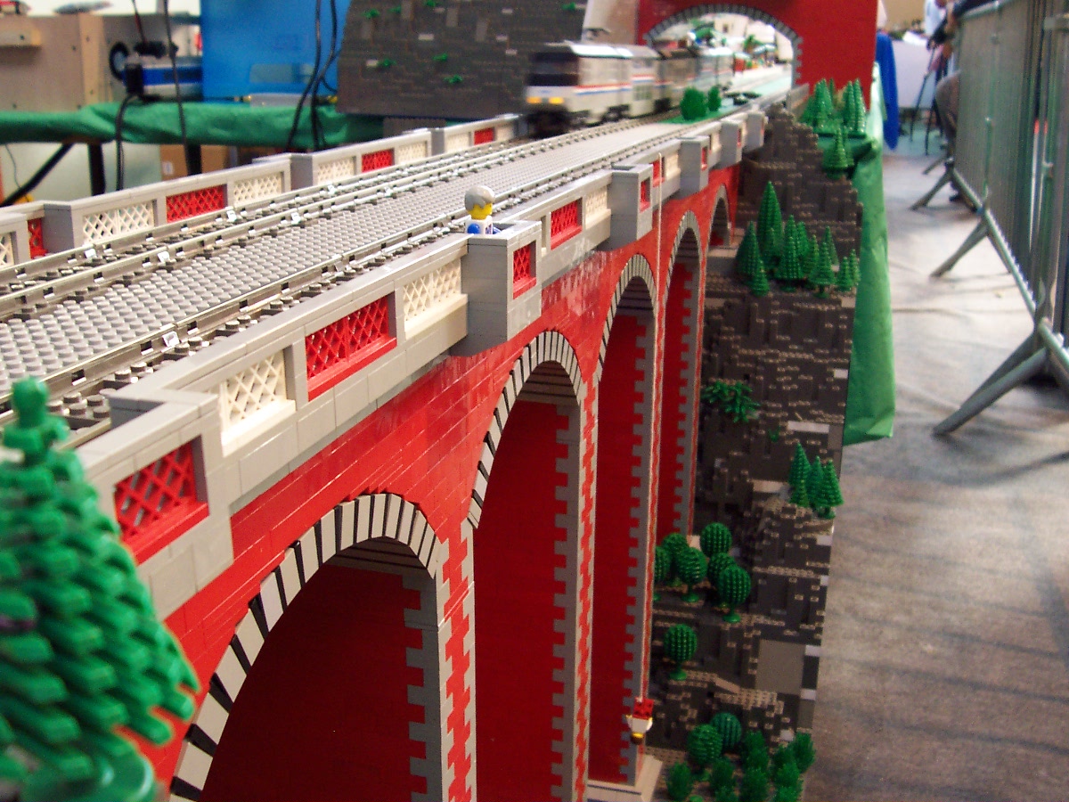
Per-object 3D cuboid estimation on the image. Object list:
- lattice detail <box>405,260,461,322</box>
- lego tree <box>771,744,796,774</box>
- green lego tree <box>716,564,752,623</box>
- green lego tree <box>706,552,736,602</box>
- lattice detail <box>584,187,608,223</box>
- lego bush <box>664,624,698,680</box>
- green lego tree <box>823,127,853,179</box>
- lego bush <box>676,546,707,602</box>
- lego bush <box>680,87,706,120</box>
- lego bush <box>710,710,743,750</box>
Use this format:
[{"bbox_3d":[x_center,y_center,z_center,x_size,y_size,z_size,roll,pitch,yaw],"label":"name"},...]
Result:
[{"bbox_3d":[-0.038,-0.039,0.410,0.009,0.019,0.064,5,18,15],"label":"lattice detail"},{"bbox_3d":[0.230,0.334,1.055,0.026,0.040,0.026,5,18,15],"label":"lego tree"},{"bbox_3d":[0.202,0.193,1.153,0.034,0.057,0.034,0,17,0],"label":"green lego tree"},{"bbox_3d":[0.189,0.179,1.145,0.033,0.052,0.033,5,18,15],"label":"green lego tree"},{"bbox_3d":[0.033,-0.111,0.645,0.008,0.019,0.064,5,18,15],"label":"lattice detail"},{"bbox_3d":[0.140,0.241,1.100,0.033,0.052,0.033,5,18,15],"label":"lego bush"},{"bbox_3d":[0.372,-0.304,1.400,0.034,0.063,0.034,5,18,15],"label":"green lego tree"},{"bbox_3d":[0.159,0.176,1.163,0.034,0.057,0.034,0,17,0],"label":"lego bush"},{"bbox_3d":[0.217,-0.406,1.560,0.036,0.043,0.036,0,17,0],"label":"lego bush"},{"bbox_3d":[0.197,0.347,1.173,0.034,0.057,0.034,0,17,0],"label":"lego bush"}]

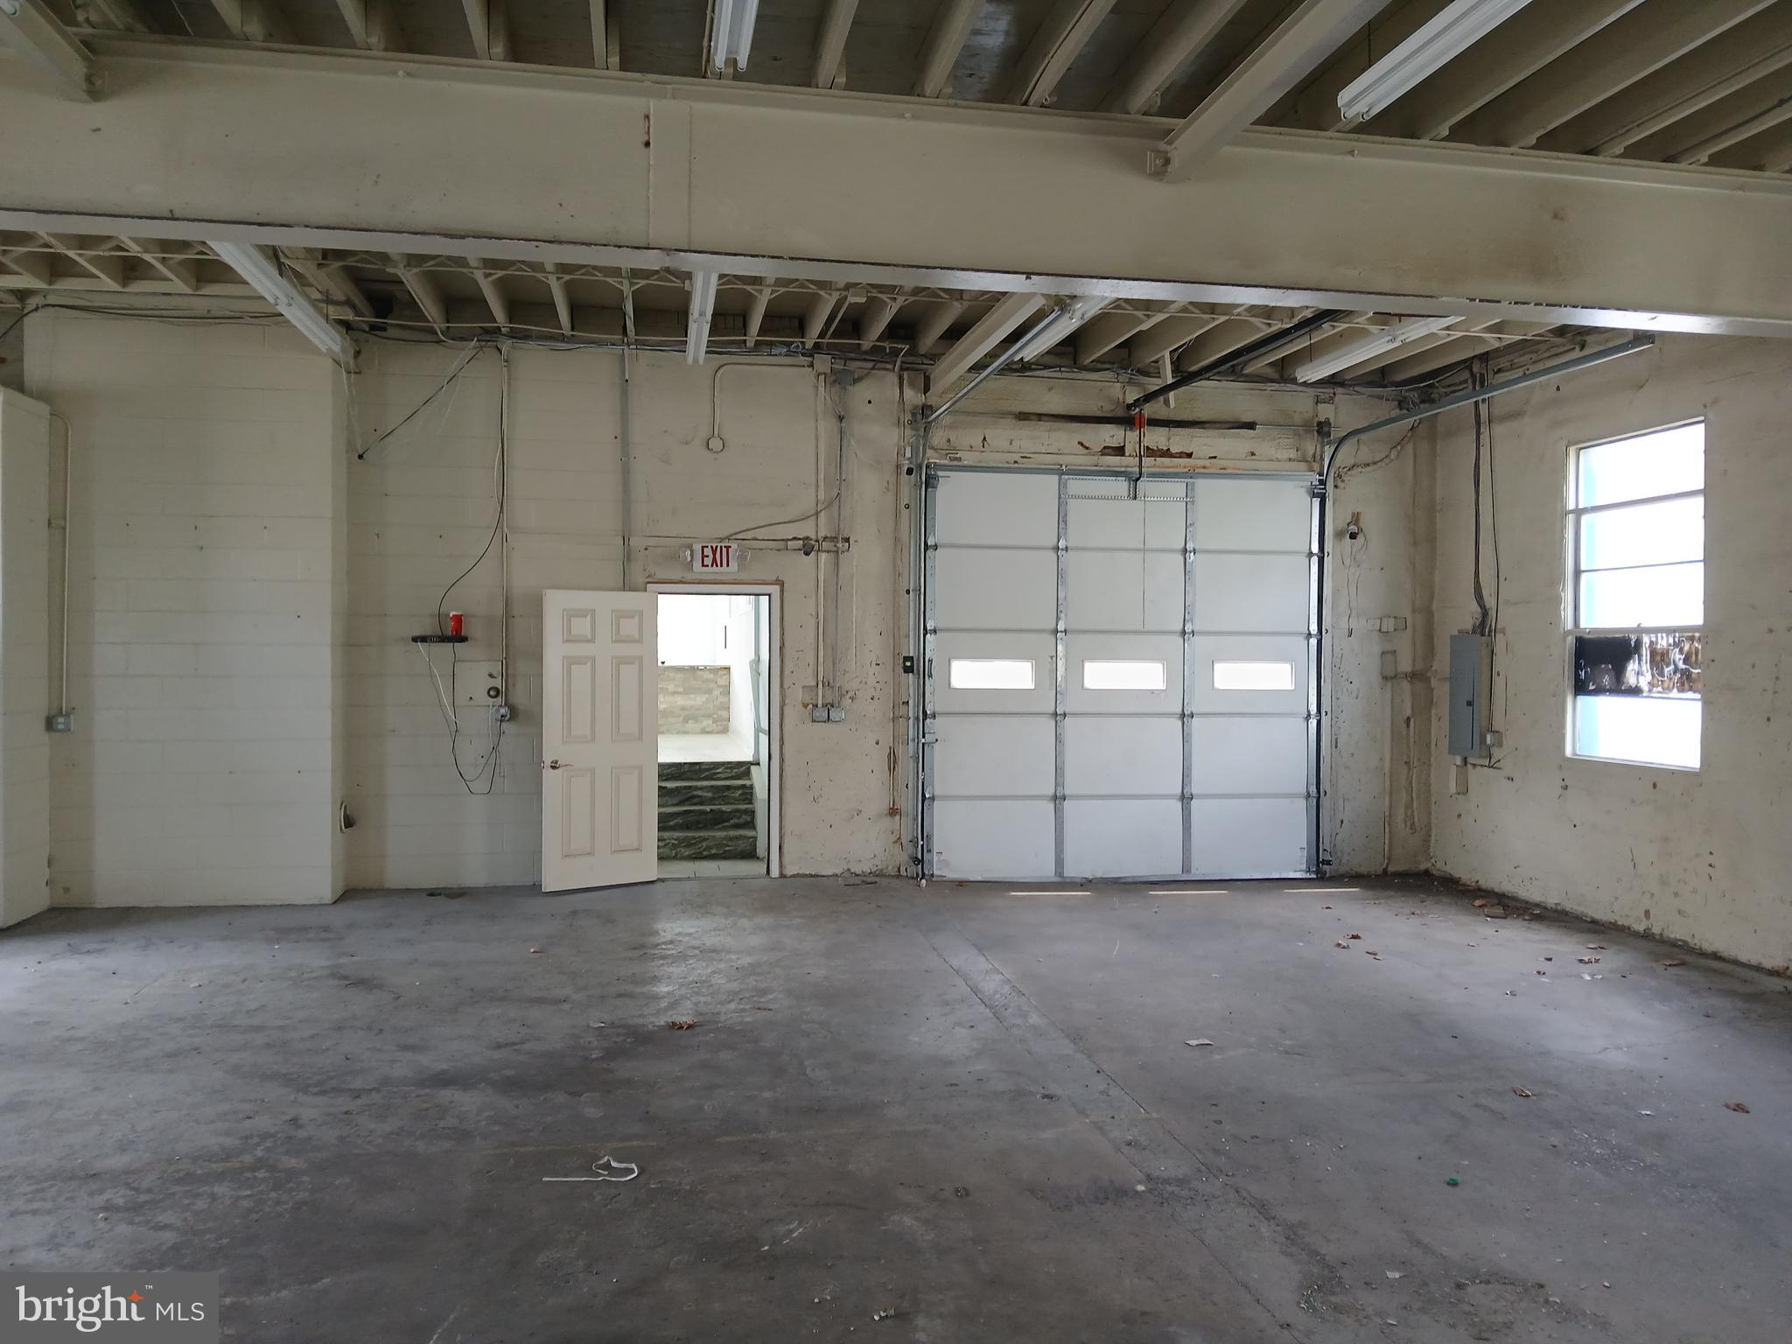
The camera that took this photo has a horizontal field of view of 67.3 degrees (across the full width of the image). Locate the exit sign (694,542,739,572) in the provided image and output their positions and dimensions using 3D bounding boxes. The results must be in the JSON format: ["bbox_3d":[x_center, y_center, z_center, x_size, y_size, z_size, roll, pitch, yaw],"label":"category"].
[{"bbox_3d":[-1.258,-0.796,9.430,0.315,0.205,0.070,0,1,-10],"label":"exit sign"}]

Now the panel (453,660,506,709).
[{"bbox_3d":[-2.847,0.081,9.190,0.330,0.330,0.050,0,1,-10],"label":"panel"}]

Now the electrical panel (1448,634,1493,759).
[{"bbox_3d":[4.221,0.179,9.892,0.100,0.880,0.375,0,1,-10],"label":"electrical panel"}]

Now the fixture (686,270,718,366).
[{"bbox_3d":[-1.160,-2.165,8.100,0.130,0.100,2.440,0,1,-10],"label":"fixture"}]

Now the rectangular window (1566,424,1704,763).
[{"bbox_3d":[4.570,-0.456,8.360,0.110,2.050,1.150,0,1,-10],"label":"rectangular window"}]

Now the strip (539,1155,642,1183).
[{"bbox_3d":[-0.952,1.551,4.200,0.285,0.025,0.180,0,1,0],"label":"strip"}]

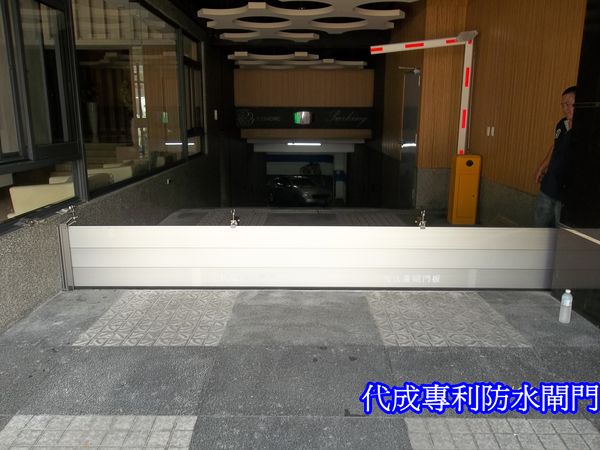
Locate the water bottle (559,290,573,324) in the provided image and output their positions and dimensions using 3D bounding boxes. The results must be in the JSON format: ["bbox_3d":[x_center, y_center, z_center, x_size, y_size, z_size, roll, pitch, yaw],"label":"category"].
[{"bbox_3d":[1.948,0.591,3.415,0.075,0.240,0.075,0,13,0],"label":"water bottle"}]

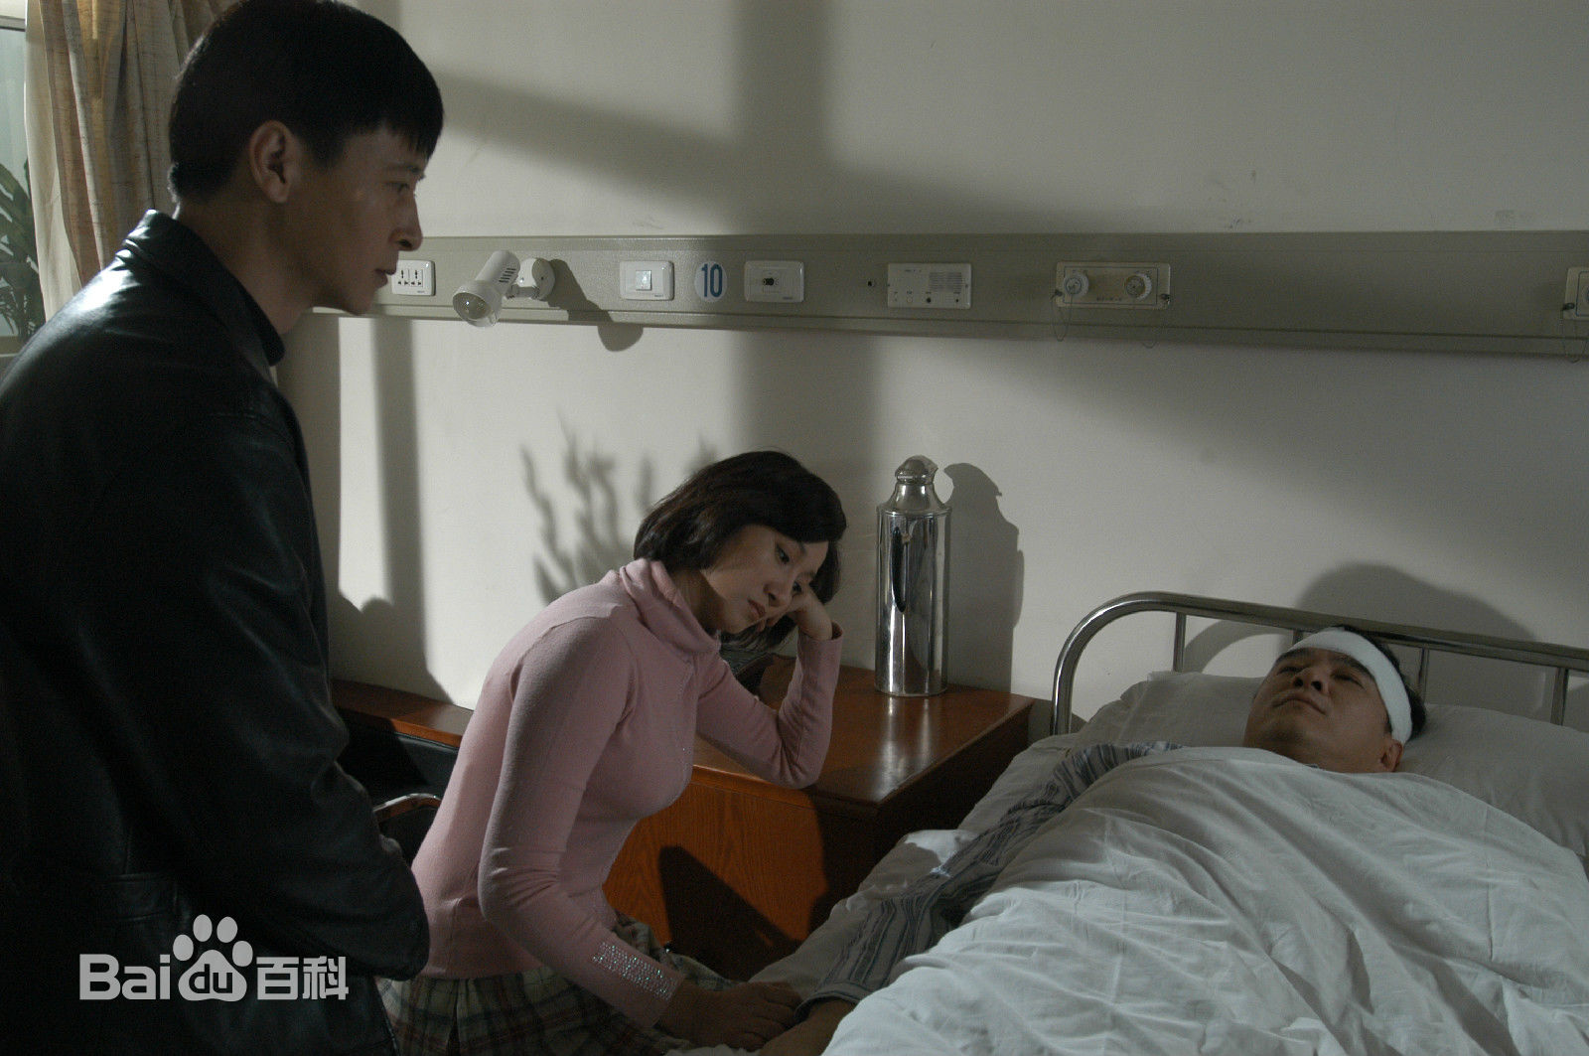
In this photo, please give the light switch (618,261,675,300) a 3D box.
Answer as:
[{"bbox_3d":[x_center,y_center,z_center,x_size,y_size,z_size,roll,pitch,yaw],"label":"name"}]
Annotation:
[{"bbox_3d":[-0.268,-0.448,2.635,0.118,0.071,0.012,7,12,31],"label":"light switch"}]

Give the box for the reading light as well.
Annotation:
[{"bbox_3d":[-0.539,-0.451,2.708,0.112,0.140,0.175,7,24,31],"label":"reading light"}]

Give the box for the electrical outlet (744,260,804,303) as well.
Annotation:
[{"bbox_3d":[-0.034,-0.422,2.493,0.118,0.071,0.012,7,12,31],"label":"electrical outlet"}]

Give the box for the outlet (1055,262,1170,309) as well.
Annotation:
[{"bbox_3d":[0.475,-0.361,2.171,0.175,0.068,0.035,7,12,31],"label":"outlet"}]

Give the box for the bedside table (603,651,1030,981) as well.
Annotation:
[{"bbox_3d":[0.002,0.642,2.391,0.580,0.700,0.555,7,12,31],"label":"bedside table"}]

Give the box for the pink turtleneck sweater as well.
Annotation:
[{"bbox_3d":[-0.223,0.303,1.803,0.430,0.550,0.500,17,18,29],"label":"pink turtleneck sweater"}]

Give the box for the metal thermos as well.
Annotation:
[{"bbox_3d":[0.200,0.080,2.426,0.123,0.392,0.123,0,11,0],"label":"metal thermos"}]

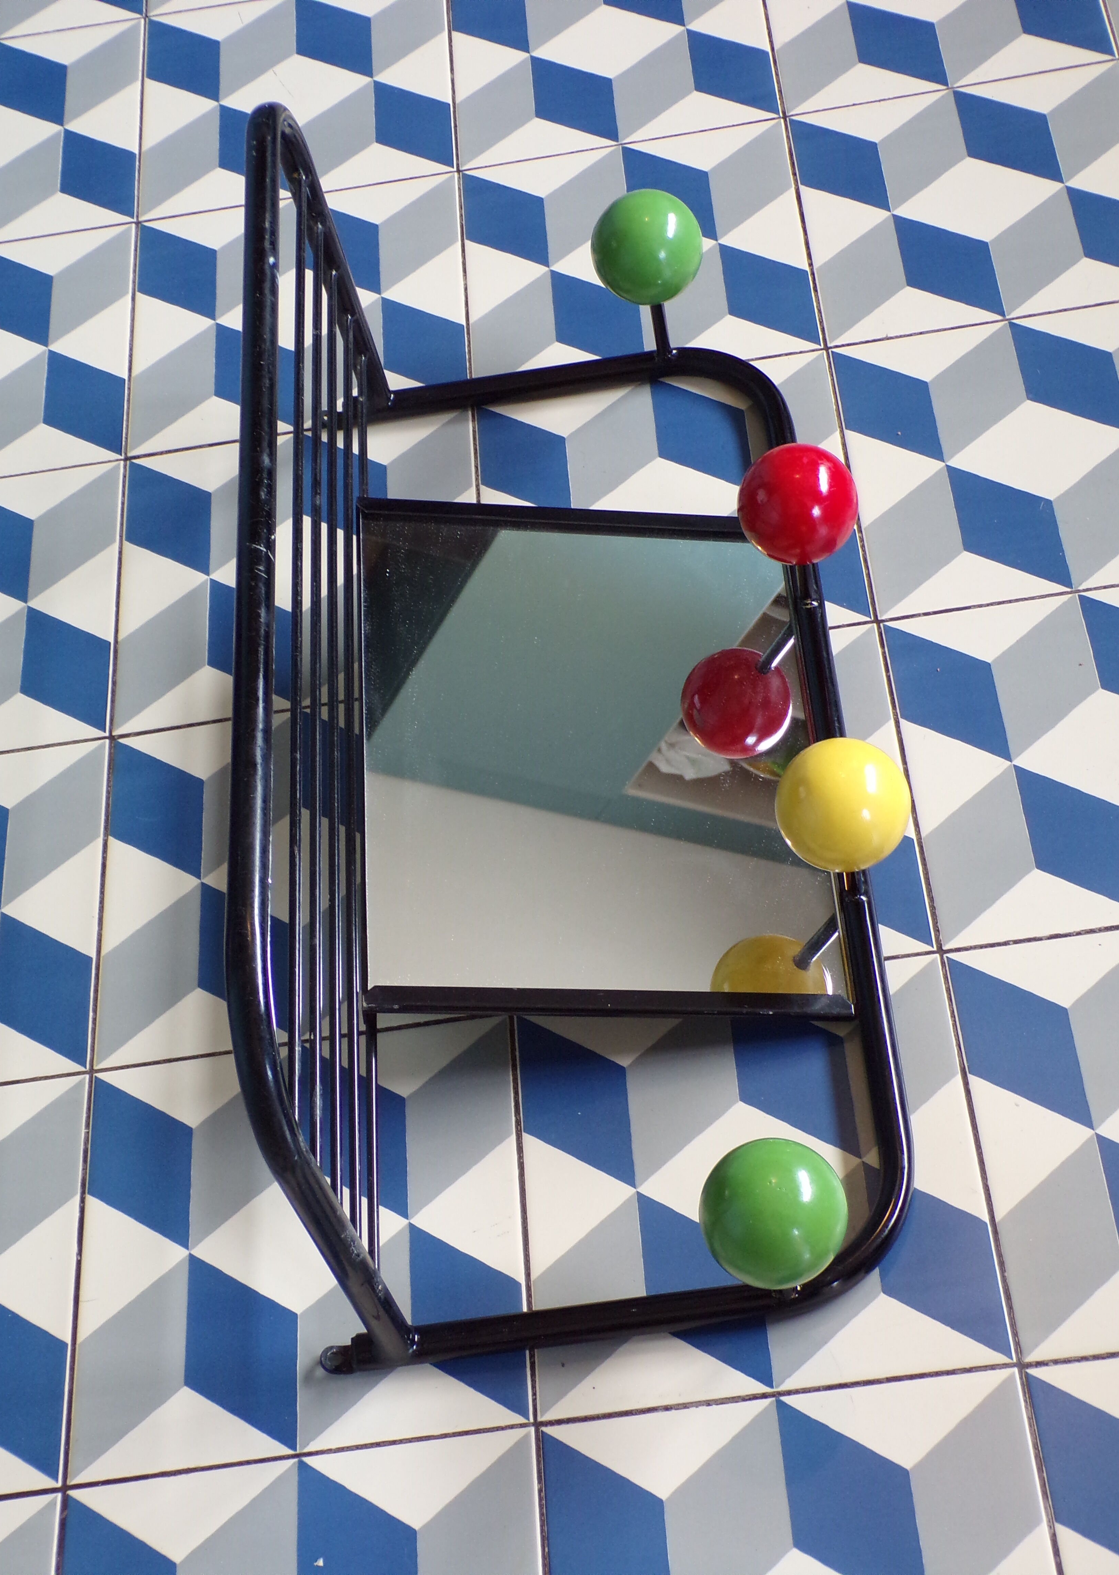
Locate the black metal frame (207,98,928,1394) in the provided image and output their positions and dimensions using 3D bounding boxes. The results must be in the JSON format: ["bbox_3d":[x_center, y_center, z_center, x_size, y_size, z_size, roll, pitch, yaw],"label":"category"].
[{"bbox_3d":[0.002,-0.070,1.006,0.288,0.251,0.606,-8,56,5],"label":"black metal frame"}]

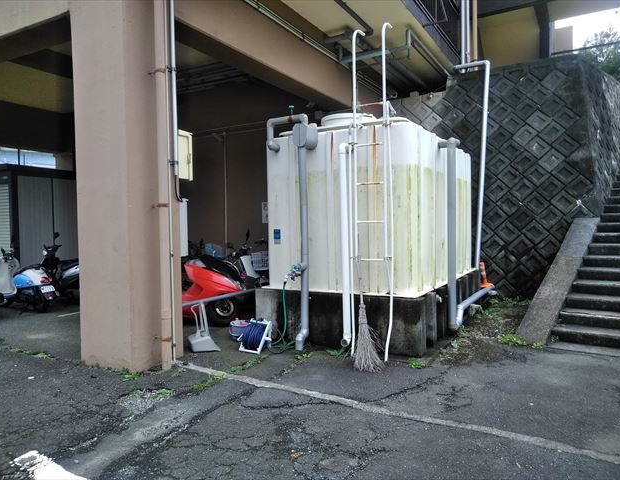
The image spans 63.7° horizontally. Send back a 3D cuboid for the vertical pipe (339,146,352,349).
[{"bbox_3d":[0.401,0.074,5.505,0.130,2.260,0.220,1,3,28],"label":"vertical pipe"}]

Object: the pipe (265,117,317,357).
[{"bbox_3d":[-0.208,-0.091,5.783,0.640,2.660,0.360,1,3,28],"label":"pipe"}]

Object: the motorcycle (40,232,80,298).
[{"bbox_3d":[-4.150,0.561,8.700,2.000,1.200,0.750,0,3,18],"label":"motorcycle"}]

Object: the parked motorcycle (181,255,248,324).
[{"bbox_3d":[-2.000,0.644,7.100,2.200,1.130,0.800,0,2,10],"label":"parked motorcycle"}]

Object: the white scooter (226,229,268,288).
[{"bbox_3d":[-1.420,0.558,8.050,1.850,1.200,0.700,0,3,18],"label":"white scooter"}]

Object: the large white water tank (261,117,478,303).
[{"bbox_3d":[1.063,-0.471,7.120,2.000,2.020,3.220,1,3,28],"label":"large white water tank"}]

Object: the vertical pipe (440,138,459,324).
[{"bbox_3d":[1.680,-0.050,5.980,0.240,2.320,0.130,1,3,28],"label":"vertical pipe"}]

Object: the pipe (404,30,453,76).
[{"bbox_3d":[1.922,-2.764,7.793,0.090,0.260,2.500,1,3,28],"label":"pipe"}]

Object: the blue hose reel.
[{"bbox_3d":[-0.600,1.066,5.760,0.360,0.360,0.340,1,3,28],"label":"blue hose reel"}]

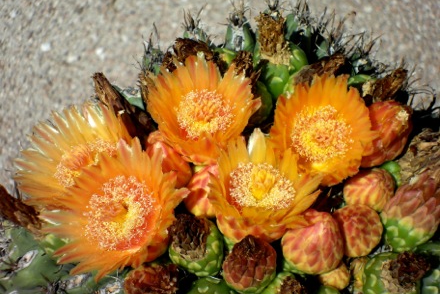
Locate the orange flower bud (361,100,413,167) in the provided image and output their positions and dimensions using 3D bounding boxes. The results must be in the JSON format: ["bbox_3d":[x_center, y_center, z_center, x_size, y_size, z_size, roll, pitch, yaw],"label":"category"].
[{"bbox_3d":[0.089,-0.007,0.825,0.030,0.040,0.030,19,50,-24],"label":"orange flower bud"}]

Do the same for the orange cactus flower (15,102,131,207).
[{"bbox_3d":[-0.070,0.014,0.810,0.065,0.045,0.065,-35,43,0],"label":"orange cactus flower"}]

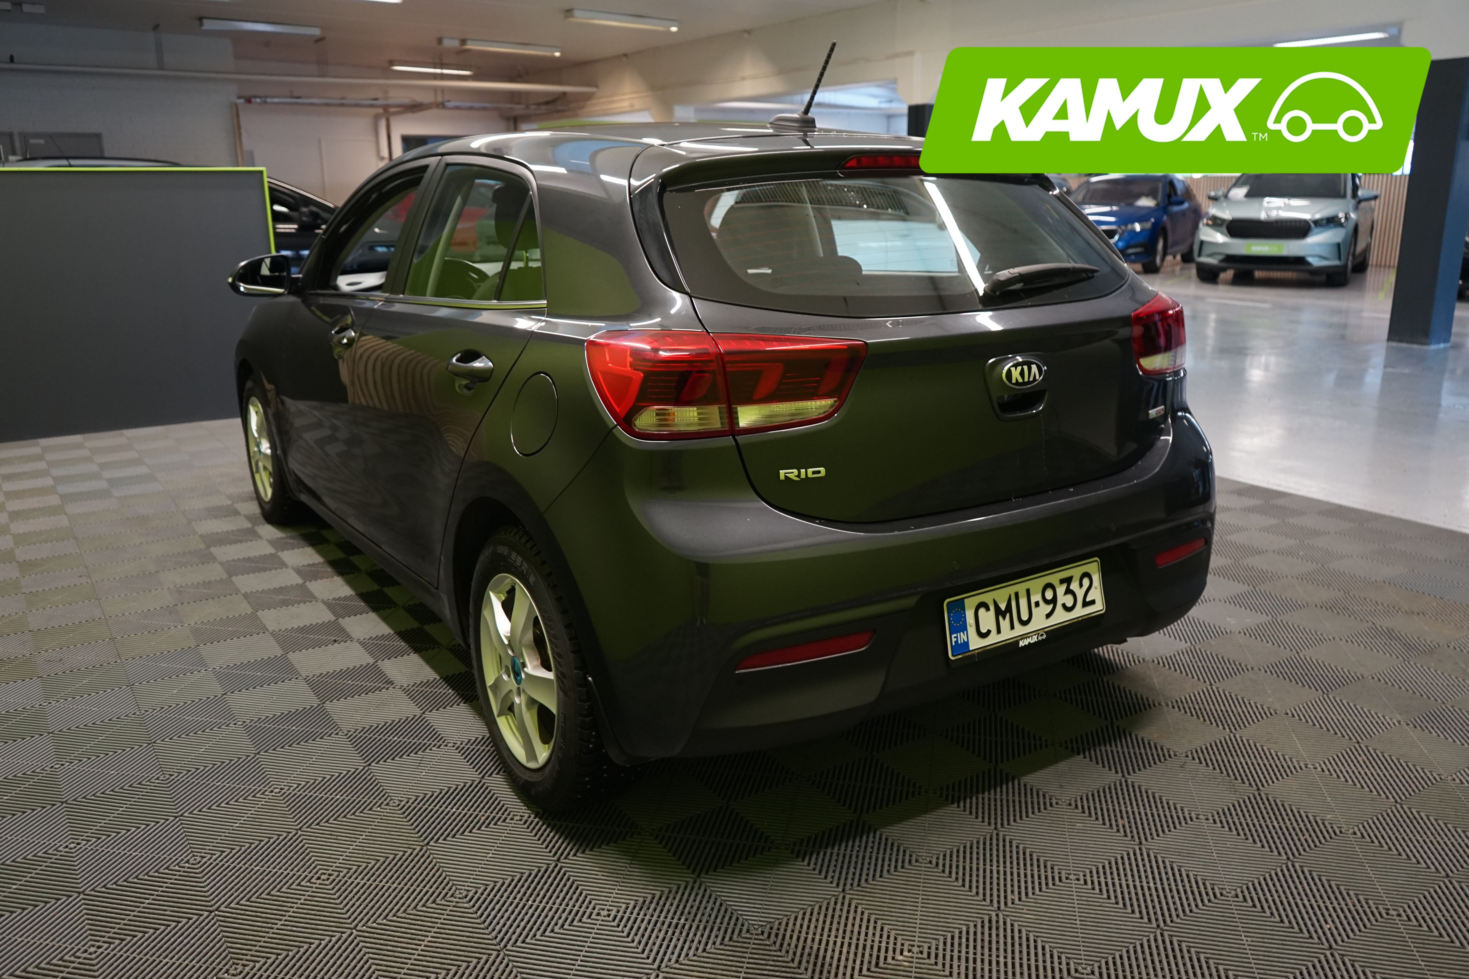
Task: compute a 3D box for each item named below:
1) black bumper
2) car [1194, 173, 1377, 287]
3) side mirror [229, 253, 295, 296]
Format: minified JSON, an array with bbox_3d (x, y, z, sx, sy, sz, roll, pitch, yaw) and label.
[{"bbox_3d":[0.497,0.106,2.412,1.710,0.608,0.370,-10,17,-32],"label":"black bumper"},{"bbox_3d":[7.840,-3.810,16.010,1.900,1.620,4.650,9,17,32],"label":"car"},{"bbox_3d":[-1.547,-0.706,3.746,0.210,0.138,0.140,-10,17,-32],"label":"side mirror"}]

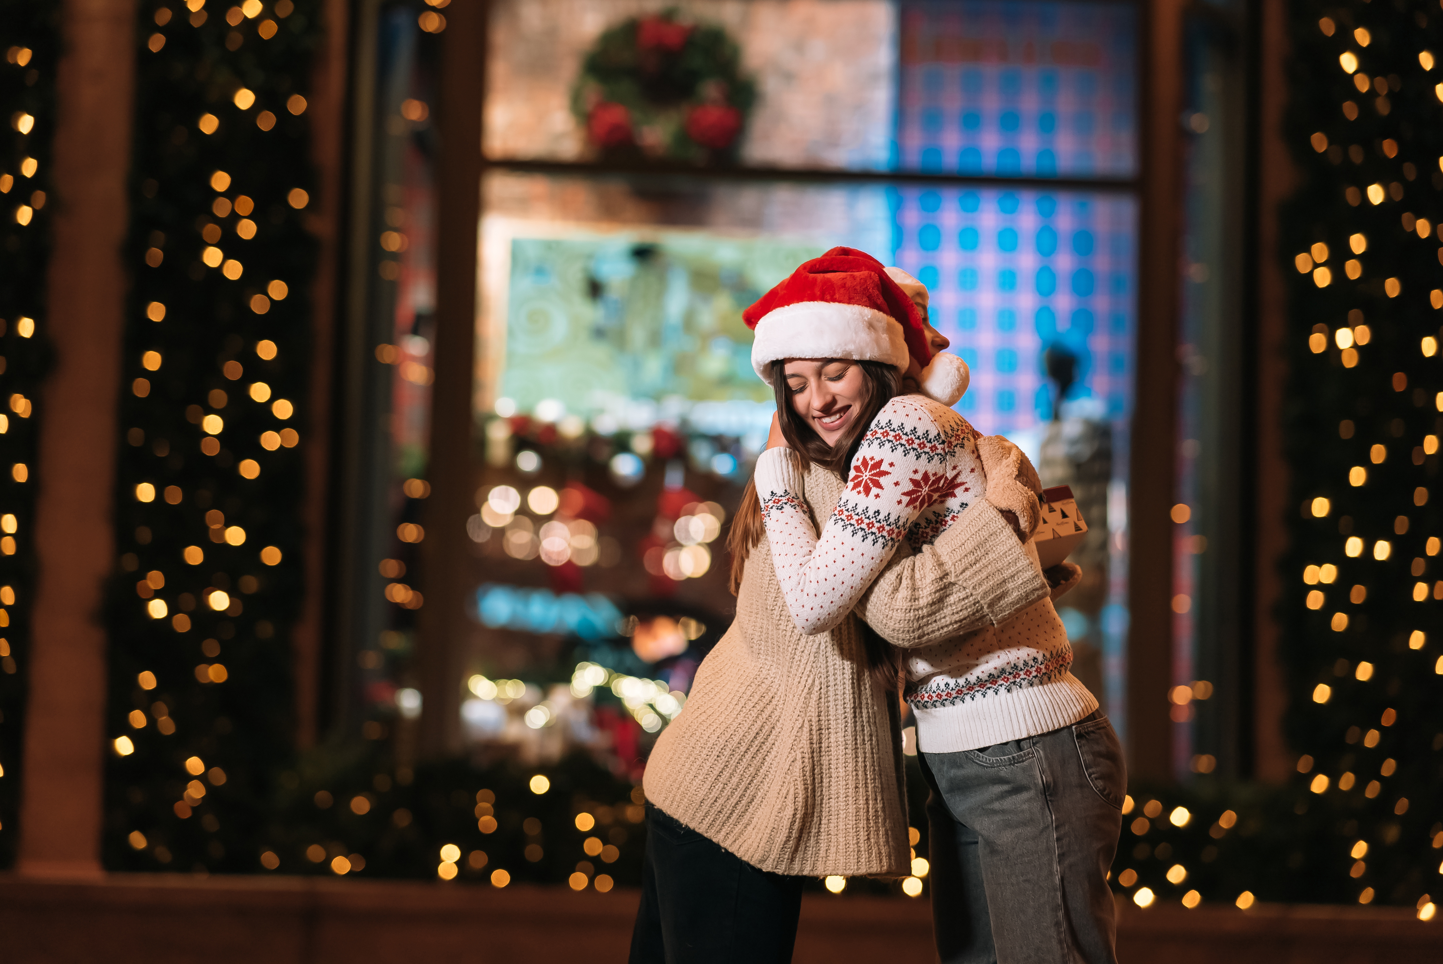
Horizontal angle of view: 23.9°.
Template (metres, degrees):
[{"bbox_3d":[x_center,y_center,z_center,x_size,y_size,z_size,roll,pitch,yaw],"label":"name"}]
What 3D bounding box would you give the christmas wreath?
[{"bbox_3d":[-0.235,-1.570,13.800,0.710,0.700,0.180,2,-6,-4],"label":"christmas wreath"}]

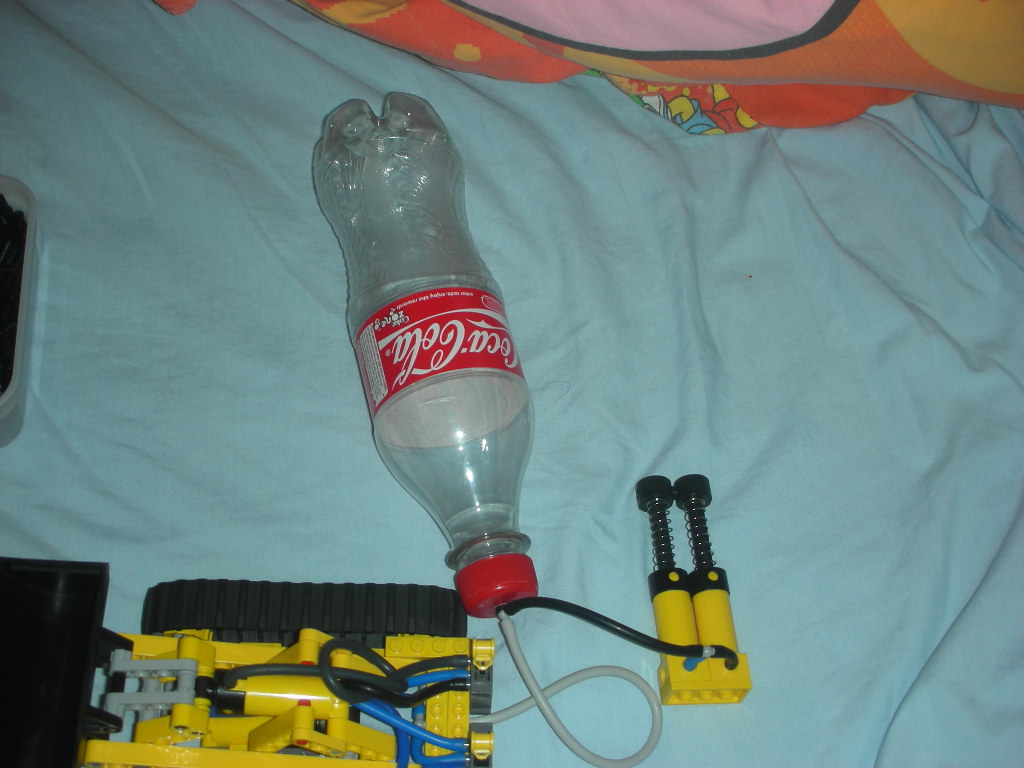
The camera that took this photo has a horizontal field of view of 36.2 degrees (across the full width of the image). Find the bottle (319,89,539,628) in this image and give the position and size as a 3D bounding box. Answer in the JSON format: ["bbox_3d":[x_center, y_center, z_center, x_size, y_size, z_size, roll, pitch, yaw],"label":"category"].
[{"bbox_3d":[-0.031,-0.014,0.640,0.067,0.065,0.231,-8,60,-16],"label":"bottle"}]

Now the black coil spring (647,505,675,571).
[{"bbox_3d":[0.061,0.063,0.638,0.009,0.009,0.032,1,58,-11],"label":"black coil spring"}]

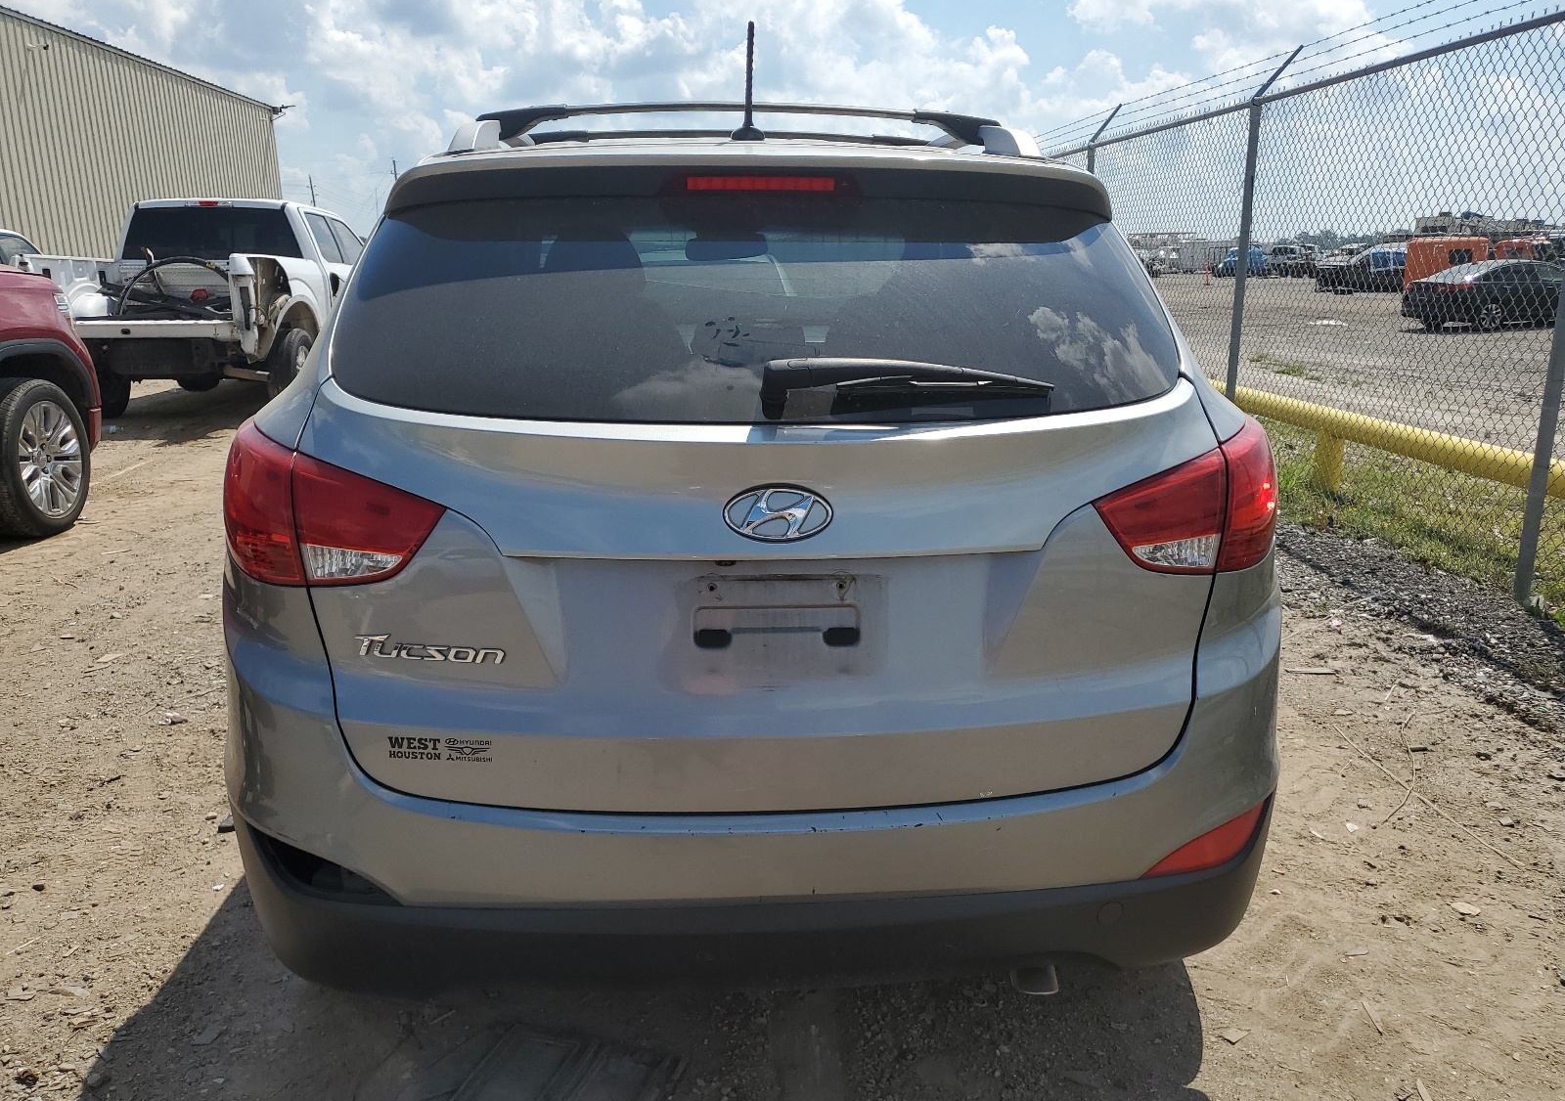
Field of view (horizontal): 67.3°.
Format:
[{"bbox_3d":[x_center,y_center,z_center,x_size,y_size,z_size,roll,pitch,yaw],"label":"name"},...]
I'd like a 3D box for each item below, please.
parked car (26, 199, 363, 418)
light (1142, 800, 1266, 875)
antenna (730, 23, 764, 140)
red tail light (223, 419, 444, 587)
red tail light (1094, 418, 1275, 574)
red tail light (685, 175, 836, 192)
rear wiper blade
[{"bbox_3d":[-5.575,-2.648,12.511,2.060,1.950,5.750,-1,14,-5],"label":"parked car"},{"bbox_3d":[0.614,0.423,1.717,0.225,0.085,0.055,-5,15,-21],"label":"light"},{"bbox_3d":[-0.060,-0.842,2.122,0.062,0.187,0.165,-1,14,-5],"label":"antenna"},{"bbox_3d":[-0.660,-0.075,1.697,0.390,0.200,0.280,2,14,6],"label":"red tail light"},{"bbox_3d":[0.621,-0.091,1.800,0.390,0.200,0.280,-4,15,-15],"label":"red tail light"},{"bbox_3d":[-0.033,-0.572,1.838,0.237,0.022,0.028,-1,14,-5],"label":"red tail light"},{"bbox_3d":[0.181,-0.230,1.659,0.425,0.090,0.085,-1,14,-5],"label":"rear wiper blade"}]

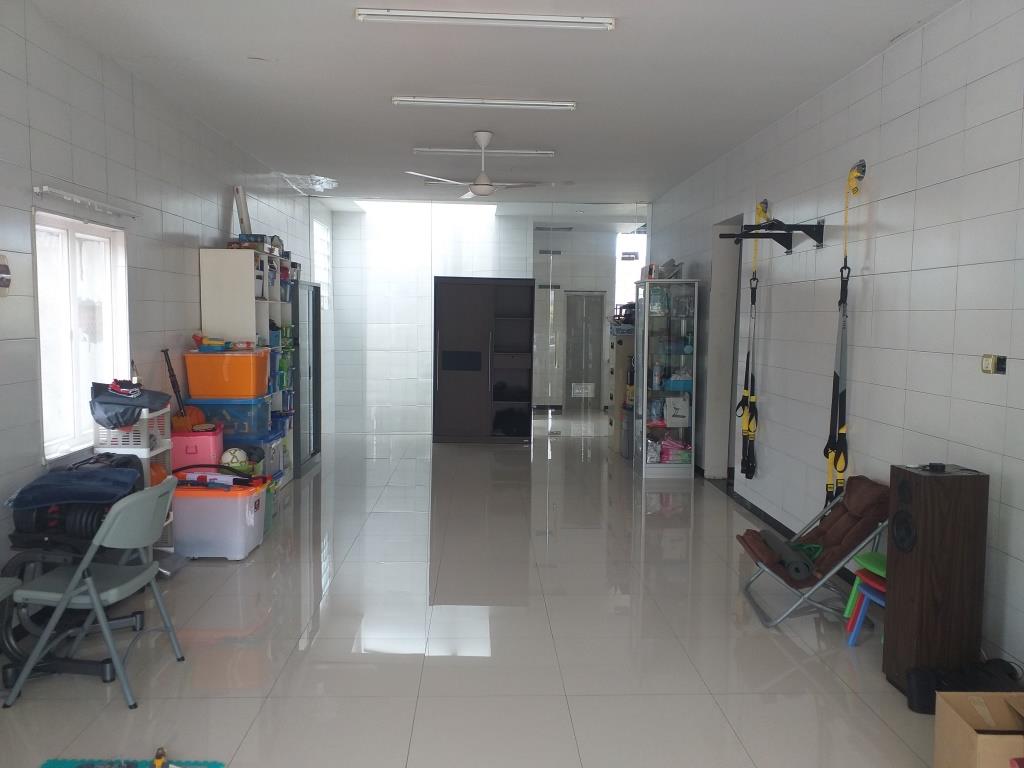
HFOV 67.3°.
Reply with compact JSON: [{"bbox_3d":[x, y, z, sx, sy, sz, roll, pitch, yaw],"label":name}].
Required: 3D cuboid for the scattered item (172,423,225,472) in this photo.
[{"bbox_3d":[-2.146,0.455,5.308,0.323,0.282,0.343,-1,5,-15],"label":"scattered item"}]

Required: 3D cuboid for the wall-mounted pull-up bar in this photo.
[{"bbox_3d":[1.734,-0.992,5.194,0.510,0.200,1.080,1,5,-2],"label":"wall-mounted pull-up bar"}]

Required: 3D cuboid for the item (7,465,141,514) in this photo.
[{"bbox_3d":[-2.034,0.496,3.614,0.544,0.141,0.403,1,5,-2],"label":"item"}]

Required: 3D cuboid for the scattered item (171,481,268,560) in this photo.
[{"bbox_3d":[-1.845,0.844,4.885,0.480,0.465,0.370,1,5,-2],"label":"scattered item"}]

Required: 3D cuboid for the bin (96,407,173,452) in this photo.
[{"bbox_3d":[-2.258,0.272,4.603,0.330,0.260,0.360,1,5,-2],"label":"bin"}]

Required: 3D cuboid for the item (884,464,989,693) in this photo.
[{"bbox_3d":[1.758,0.824,3.216,0.295,0.930,0.200,1,5,-5],"label":"item"}]

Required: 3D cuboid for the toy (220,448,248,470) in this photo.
[{"bbox_3d":[-1.831,0.510,5.092,0.172,0.172,0.172,1,5,-2],"label":"toy"}]

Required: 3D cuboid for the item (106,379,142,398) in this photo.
[{"bbox_3d":[-2.203,0.024,4.370,0.181,0.094,0.140,1,5,-2],"label":"item"}]

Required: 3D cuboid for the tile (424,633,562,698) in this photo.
[{"bbox_3d":[-0.092,1.246,3.397,0.600,0.010,0.580,1,5,-2],"label":"tile"}]

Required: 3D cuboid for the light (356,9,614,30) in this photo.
[{"bbox_3d":[-0.126,-1.787,3.793,1.264,0.059,0.045,1,5,-2],"label":"light"}]

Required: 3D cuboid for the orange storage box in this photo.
[{"bbox_3d":[-2.074,-0.084,5.677,0.514,0.328,0.383,1,5,-2],"label":"orange storage box"}]

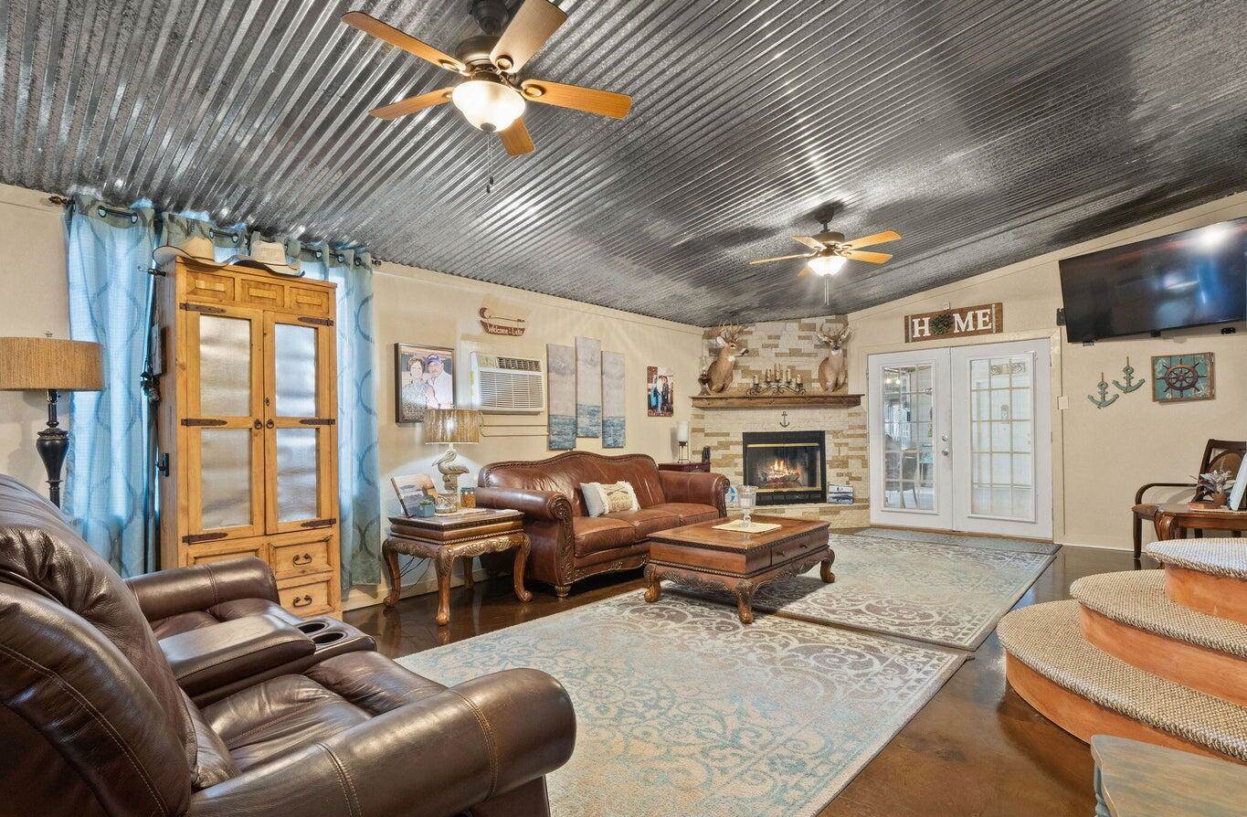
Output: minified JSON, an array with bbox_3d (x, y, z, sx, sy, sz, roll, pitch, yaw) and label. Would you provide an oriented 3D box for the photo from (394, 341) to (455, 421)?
[{"bbox_3d":[-1.431,-0.173,4.185,0.050,0.540,0.440,-2,-1,39],"label":"photo"}]

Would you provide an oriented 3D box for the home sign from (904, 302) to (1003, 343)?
[{"bbox_3d":[3.635,-0.936,6.377,0.947,0.312,0.030,-3,-3,38],"label":"home sign"}]

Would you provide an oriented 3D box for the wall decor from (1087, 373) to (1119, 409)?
[{"bbox_3d":[4.404,-0.161,5.292,0.223,0.330,0.030,-2,-1,39],"label":"wall decor"}]

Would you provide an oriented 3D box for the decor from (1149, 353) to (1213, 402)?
[{"bbox_3d":[4.807,-0.261,4.956,0.379,0.392,0.040,-2,-1,39],"label":"decor"}]

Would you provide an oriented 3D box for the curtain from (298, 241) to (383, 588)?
[{"bbox_3d":[-1.797,0.059,3.628,0.120,2.124,0.467,-2,-1,39],"label":"curtain"}]

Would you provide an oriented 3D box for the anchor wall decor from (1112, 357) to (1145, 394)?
[{"bbox_3d":[4.540,-0.297,5.182,0.219,0.323,0.030,-2,-1,39],"label":"anchor wall decor"}]

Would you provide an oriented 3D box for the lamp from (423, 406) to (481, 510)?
[{"bbox_3d":[-1.216,0.361,4.112,0.410,0.710,0.410,-3,-3,45],"label":"lamp"}]

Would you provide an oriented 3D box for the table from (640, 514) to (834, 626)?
[{"bbox_3d":[0.867,1.097,4.145,0.760,0.460,1.260,-3,-3,45],"label":"table"}]

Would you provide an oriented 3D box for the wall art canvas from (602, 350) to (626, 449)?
[{"bbox_3d":[-0.102,-0.081,5.676,0.033,0.932,0.305,-3,-3,45],"label":"wall art canvas"}]

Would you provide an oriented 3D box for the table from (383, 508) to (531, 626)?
[{"bbox_3d":[-1.141,1.023,3.915,0.670,0.620,0.670,-2,-1,39],"label":"table"}]

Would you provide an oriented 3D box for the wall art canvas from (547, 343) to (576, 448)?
[{"bbox_3d":[-0.562,-0.097,5.210,0.033,0.926,0.302,-3,-3,45],"label":"wall art canvas"}]

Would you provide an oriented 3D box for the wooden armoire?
[{"bbox_3d":[-2.052,0.319,3.182,0.520,2.020,0.740,-3,-3,44],"label":"wooden armoire"}]

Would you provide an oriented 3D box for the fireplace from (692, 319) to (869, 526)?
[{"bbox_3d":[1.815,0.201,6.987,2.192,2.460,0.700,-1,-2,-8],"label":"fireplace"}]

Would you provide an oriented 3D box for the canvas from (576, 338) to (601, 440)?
[{"bbox_3d":[-0.343,-0.198,5.530,0.030,0.955,0.339,-2,-1,39],"label":"canvas"}]

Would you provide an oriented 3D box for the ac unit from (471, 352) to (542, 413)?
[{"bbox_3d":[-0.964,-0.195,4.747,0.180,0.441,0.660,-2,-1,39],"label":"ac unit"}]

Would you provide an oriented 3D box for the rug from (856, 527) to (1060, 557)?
[{"bbox_3d":[3.393,1.361,5.991,1.790,0.012,0.540,-3,-3,38],"label":"rug"}]

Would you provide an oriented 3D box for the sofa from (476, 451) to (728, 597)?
[{"bbox_3d":[-0.076,0.882,5.027,0.866,0.990,2.260,-3,-3,45],"label":"sofa"}]

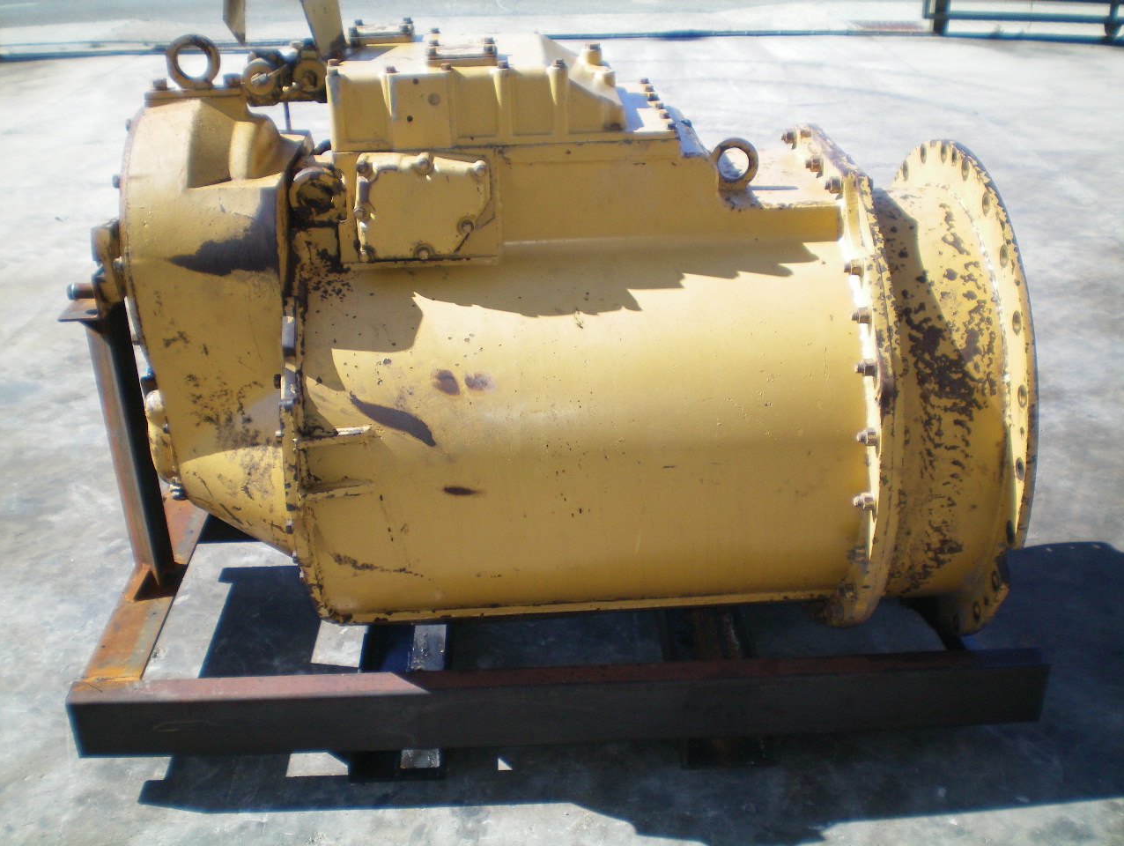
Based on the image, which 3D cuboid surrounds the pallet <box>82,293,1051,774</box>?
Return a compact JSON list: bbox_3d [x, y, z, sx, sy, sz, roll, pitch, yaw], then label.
[{"bbox_3d":[-0.016,0.103,2.379,1.722,0.731,0.728,-2,28,-2],"label":"pallet"}]

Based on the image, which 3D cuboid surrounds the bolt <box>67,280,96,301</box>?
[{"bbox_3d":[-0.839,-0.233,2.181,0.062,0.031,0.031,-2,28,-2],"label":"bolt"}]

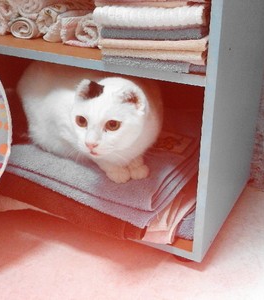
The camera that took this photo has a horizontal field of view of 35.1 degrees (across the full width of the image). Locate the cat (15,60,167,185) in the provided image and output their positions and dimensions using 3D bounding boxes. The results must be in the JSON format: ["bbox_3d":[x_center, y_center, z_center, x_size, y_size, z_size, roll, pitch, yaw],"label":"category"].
[{"bbox_3d":[-0.073,-0.076,0.803,0.181,0.181,0.317,-15,31,-25],"label":"cat"}]

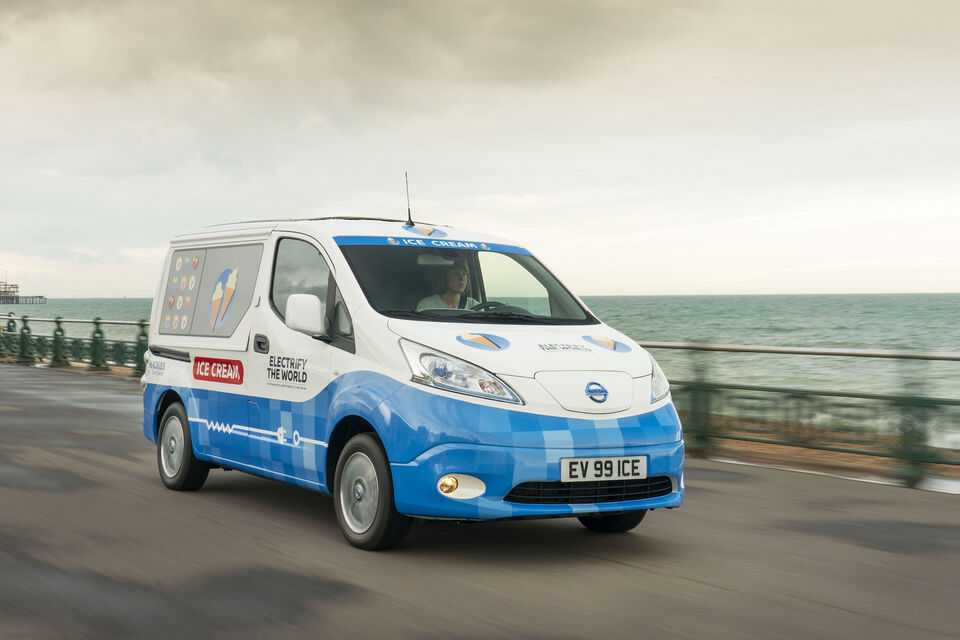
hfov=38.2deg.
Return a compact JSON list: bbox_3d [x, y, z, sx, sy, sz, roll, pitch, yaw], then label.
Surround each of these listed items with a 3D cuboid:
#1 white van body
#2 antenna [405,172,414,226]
[{"bbox_3d":[-0.568,0.245,8.535,1.820,1.850,4.560,1,0,-32],"label":"white van body"},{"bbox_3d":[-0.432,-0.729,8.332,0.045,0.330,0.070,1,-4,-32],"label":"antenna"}]

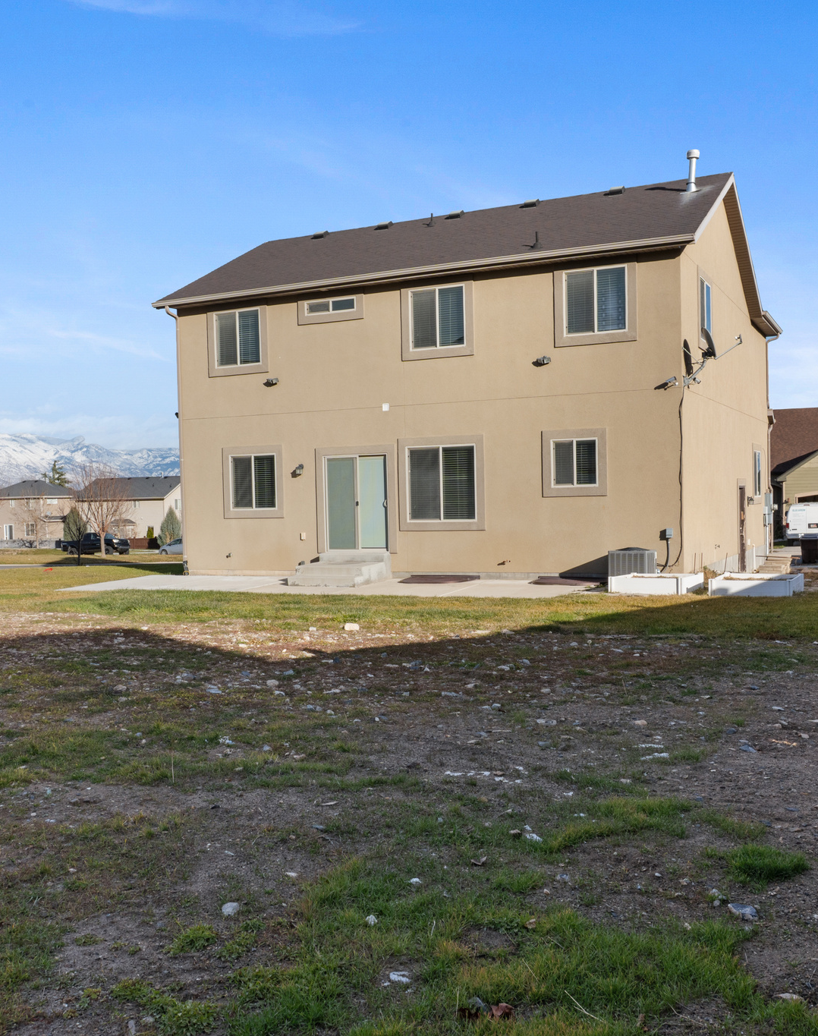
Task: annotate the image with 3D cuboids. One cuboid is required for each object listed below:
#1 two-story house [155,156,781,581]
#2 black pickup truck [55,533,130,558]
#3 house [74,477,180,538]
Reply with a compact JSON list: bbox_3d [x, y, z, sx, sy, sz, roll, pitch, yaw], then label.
[{"bbox_3d":[2.769,-3.253,27.431,12.150,8.750,14.100,0,2,26],"label":"two-story house"},{"bbox_3d":[-25.595,2.196,84.000,5.350,1.870,1.920,-1,2,26],"label":"black pickup truck"},{"bbox_3d":[-31.933,-0.816,125.299,12.373,8.220,9.600,-1,2,21],"label":"house"}]

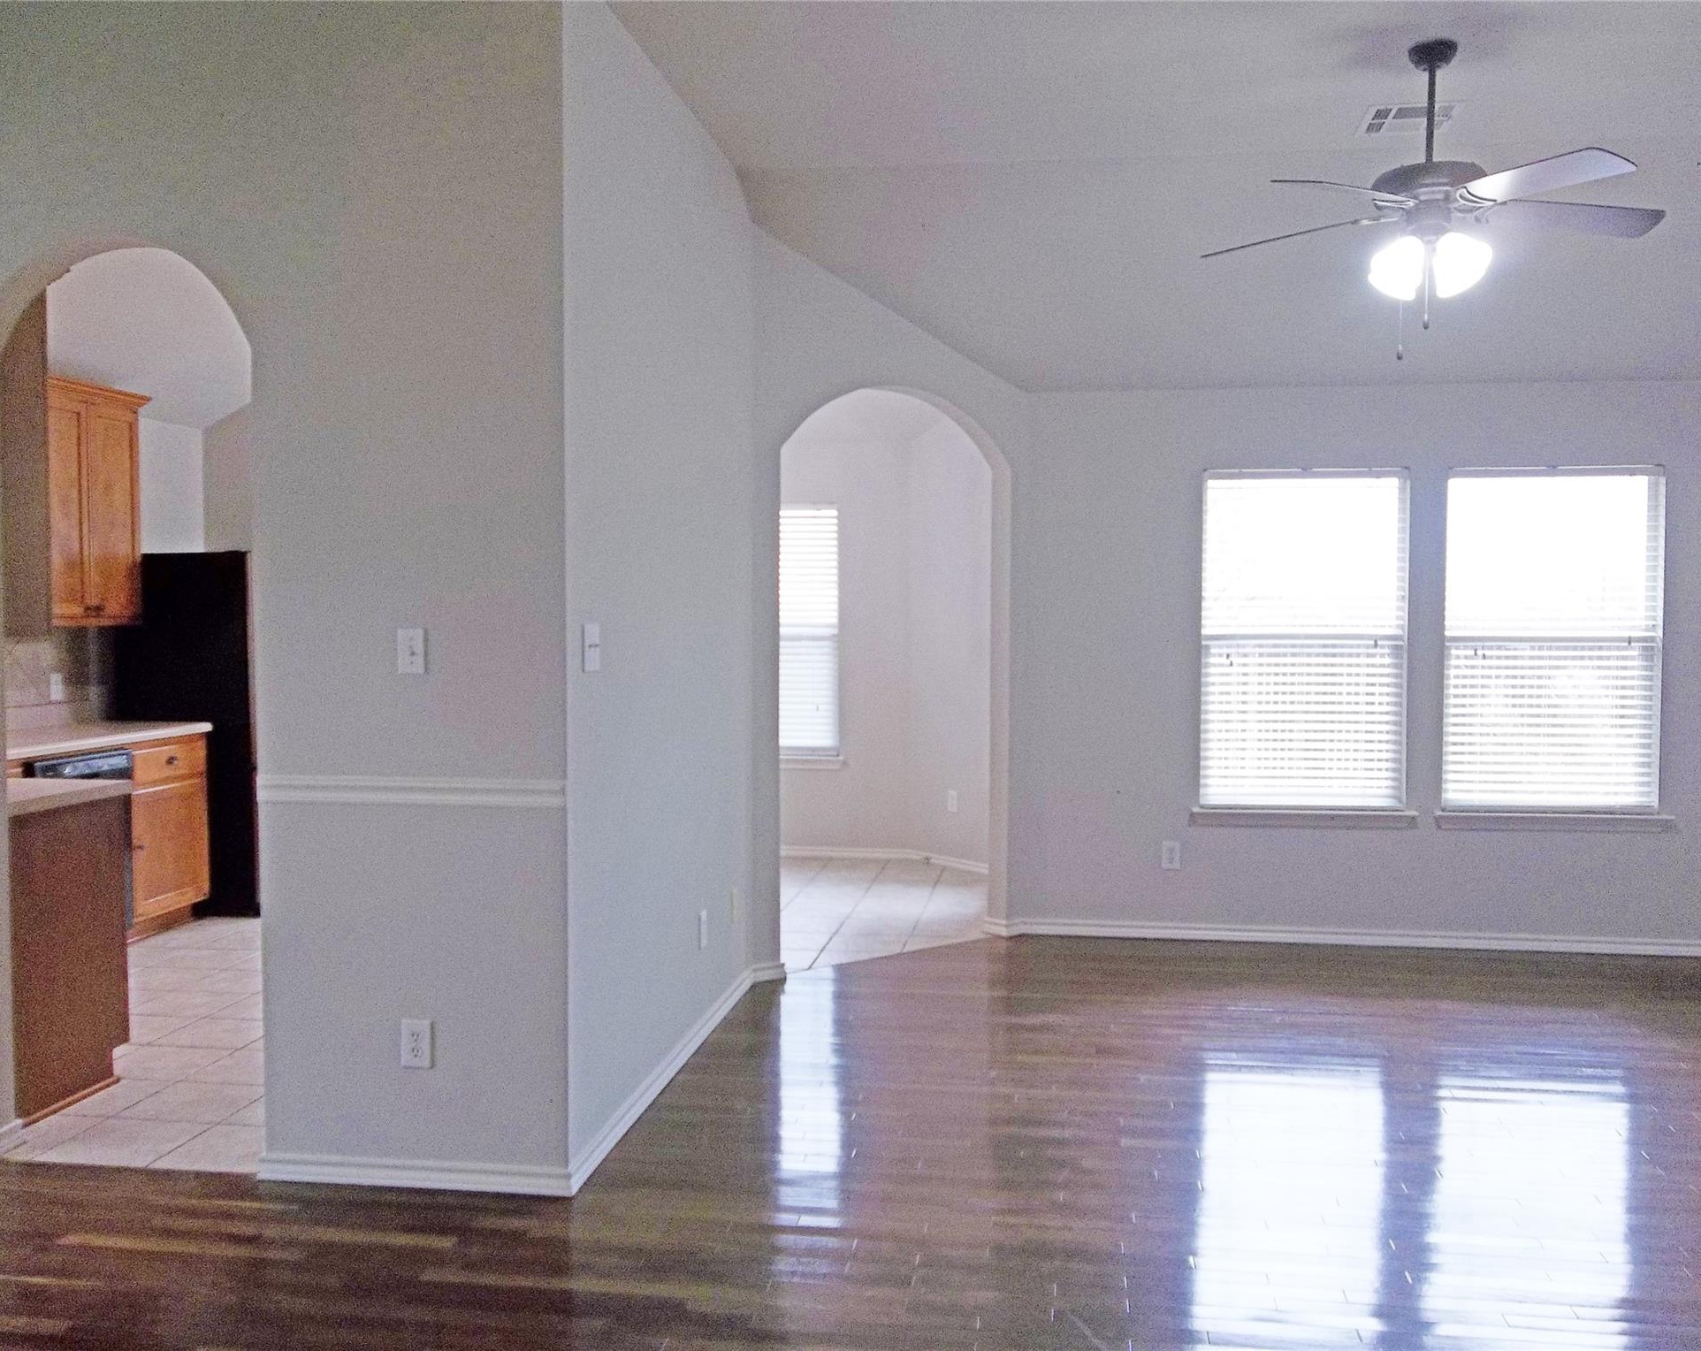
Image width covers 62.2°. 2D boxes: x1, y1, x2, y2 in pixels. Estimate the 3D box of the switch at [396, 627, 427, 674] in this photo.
[{"bbox_3d":[-1.078,-0.058,3.451,0.070,0.114,0.015,0,2,8],"label":"switch"}]

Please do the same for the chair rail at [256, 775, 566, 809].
[{"bbox_3d":[-1.089,0.288,3.461,0.800,0.066,0.022,0,2,8],"label":"chair rail"}]

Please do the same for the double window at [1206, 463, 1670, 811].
[{"bbox_3d":[2.503,-0.163,6.133,1.925,1.500,0.110,0,2,8],"label":"double window"}]

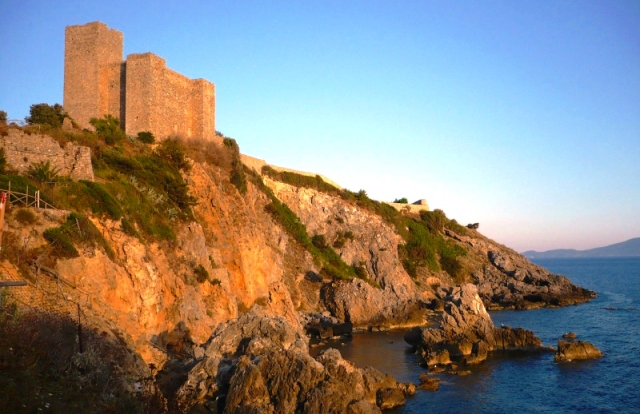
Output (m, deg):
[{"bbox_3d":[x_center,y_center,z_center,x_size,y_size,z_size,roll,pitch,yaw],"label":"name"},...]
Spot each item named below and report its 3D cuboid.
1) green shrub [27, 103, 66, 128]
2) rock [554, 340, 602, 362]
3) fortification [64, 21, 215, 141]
[{"bbox_3d":[-43.960,-14.710,104.000,6.430,3.860,4.820,-1,-5,0],"label":"green shrub"},{"bbox_3d":[29.700,16.390,74.360,5.520,2.230,3.800,-1,-5,0],"label":"rock"},{"bbox_3d":[-33.940,-21.320,123.690,19.780,23.060,19.100,-3,-5,25],"label":"fortification"}]

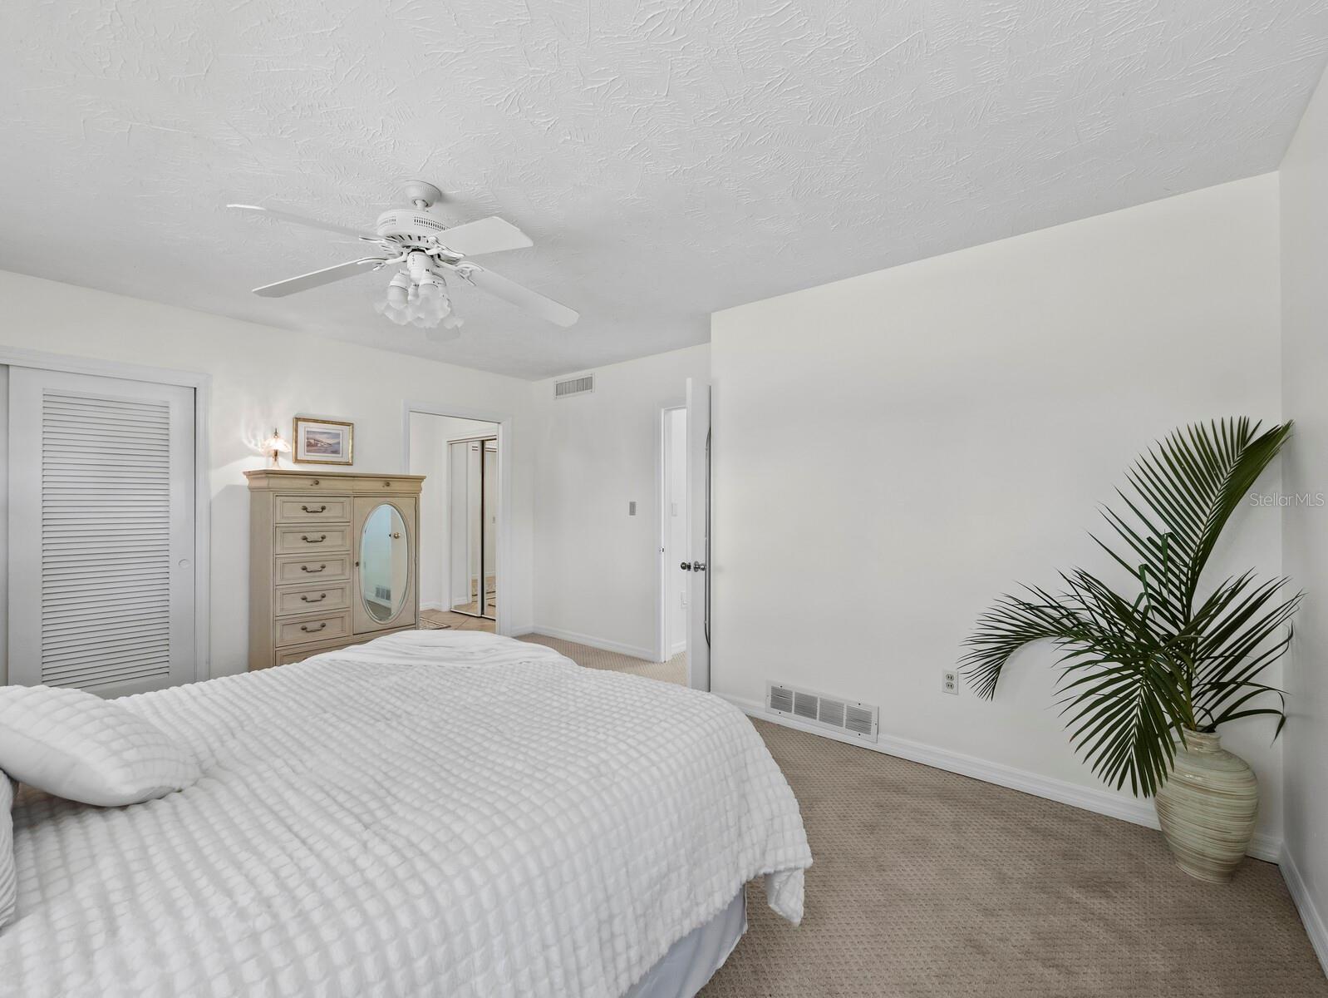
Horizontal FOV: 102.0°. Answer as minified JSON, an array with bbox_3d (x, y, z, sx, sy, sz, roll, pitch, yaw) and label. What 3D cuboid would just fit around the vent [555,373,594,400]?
[{"bbox_3d":[-0.823,-1.028,4.927,0.540,0.175,0.020,0,0,38],"label":"vent"}]

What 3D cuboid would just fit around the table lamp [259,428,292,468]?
[{"bbox_3d":[-2.504,-0.313,3.462,0.170,0.295,0.170,0,0,38],"label":"table lamp"}]

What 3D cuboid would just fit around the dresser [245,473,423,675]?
[{"bbox_3d":[-2.239,0.584,3.728,0.443,1.500,0.975,0,0,38],"label":"dresser"}]

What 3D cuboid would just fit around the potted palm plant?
[{"bbox_3d":[1.622,0.530,1.982,0.957,1.610,0.685,0,0,38],"label":"potted palm plant"}]

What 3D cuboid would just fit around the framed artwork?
[{"bbox_3d":[-2.422,-0.399,3.836,0.030,0.310,0.385,0,0,38],"label":"framed artwork"}]

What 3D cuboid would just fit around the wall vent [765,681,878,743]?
[{"bbox_3d":[0.874,1.192,3.039,0.655,0.190,0.025,0,0,38],"label":"wall vent"}]

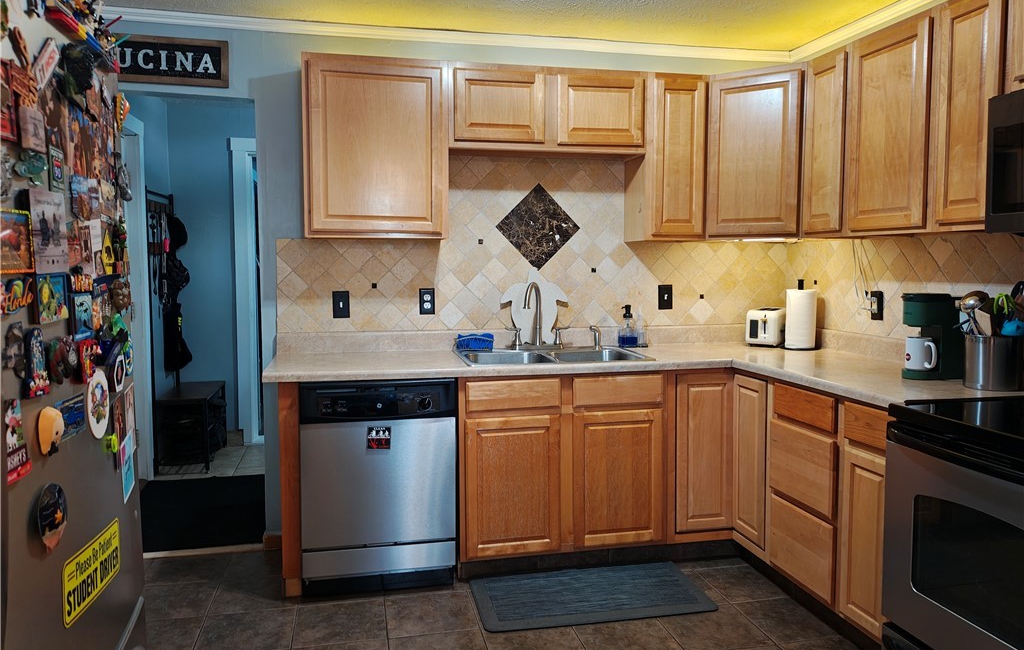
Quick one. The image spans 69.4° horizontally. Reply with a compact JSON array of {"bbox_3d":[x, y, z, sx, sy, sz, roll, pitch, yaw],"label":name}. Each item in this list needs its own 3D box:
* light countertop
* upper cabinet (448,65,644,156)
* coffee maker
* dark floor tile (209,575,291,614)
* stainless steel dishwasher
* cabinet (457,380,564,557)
[{"bbox_3d":[0.367,0.200,2.954,2.633,0.040,1.614,-1,5,-12],"label":"light countertop"},{"bbox_3d":[0.141,-0.983,3.464,0.914,0.361,0.330,-1,5,-12],"label":"upper cabinet"},{"bbox_3d":[1.604,0.042,2.771,0.280,0.312,0.125,-2,5,-23],"label":"coffee maker"},{"bbox_3d":[-1.023,1.085,2.979,0.326,0.010,0.315,-1,5,-12],"label":"dark floor tile"},{"bbox_3d":[-0.587,0.625,3.240,0.611,0.858,0.601,-1,5,-12],"label":"stainless steel dishwasher"},{"bbox_3d":[-0.052,0.564,3.332,0.448,0.770,0.620,-1,5,-12],"label":"cabinet"}]

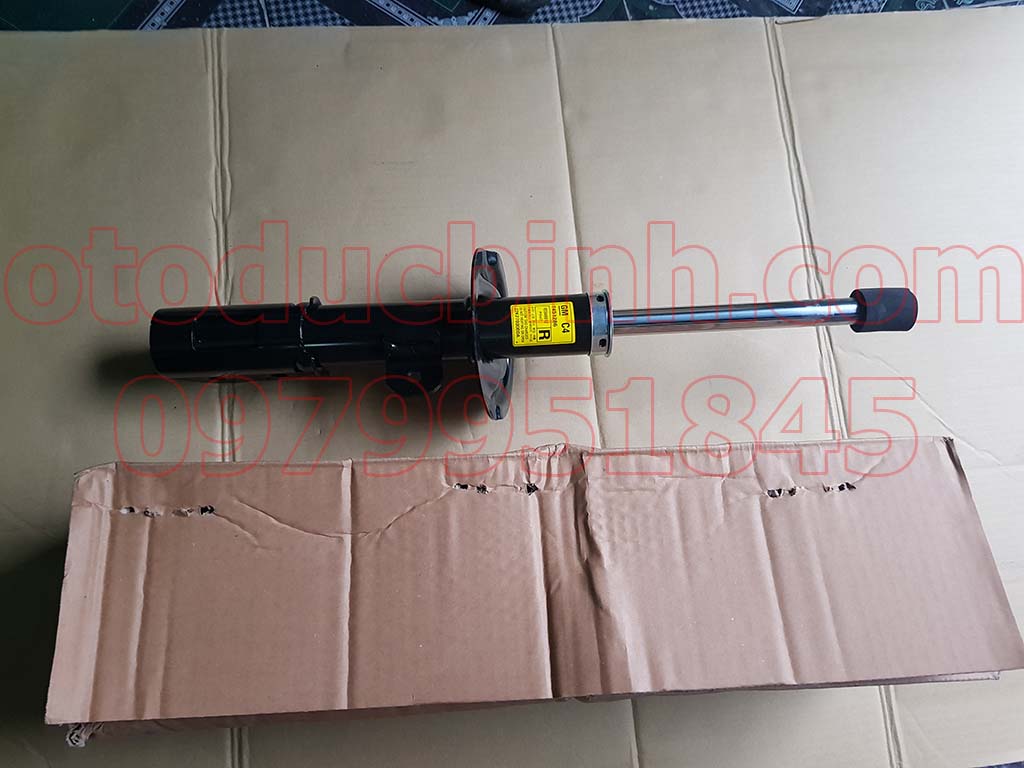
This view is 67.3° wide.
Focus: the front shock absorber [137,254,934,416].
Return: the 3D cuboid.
[{"bbox_3d":[0.006,-0.047,0.666,0.651,0.148,0.150,-2,79,5],"label":"front shock absorber"}]

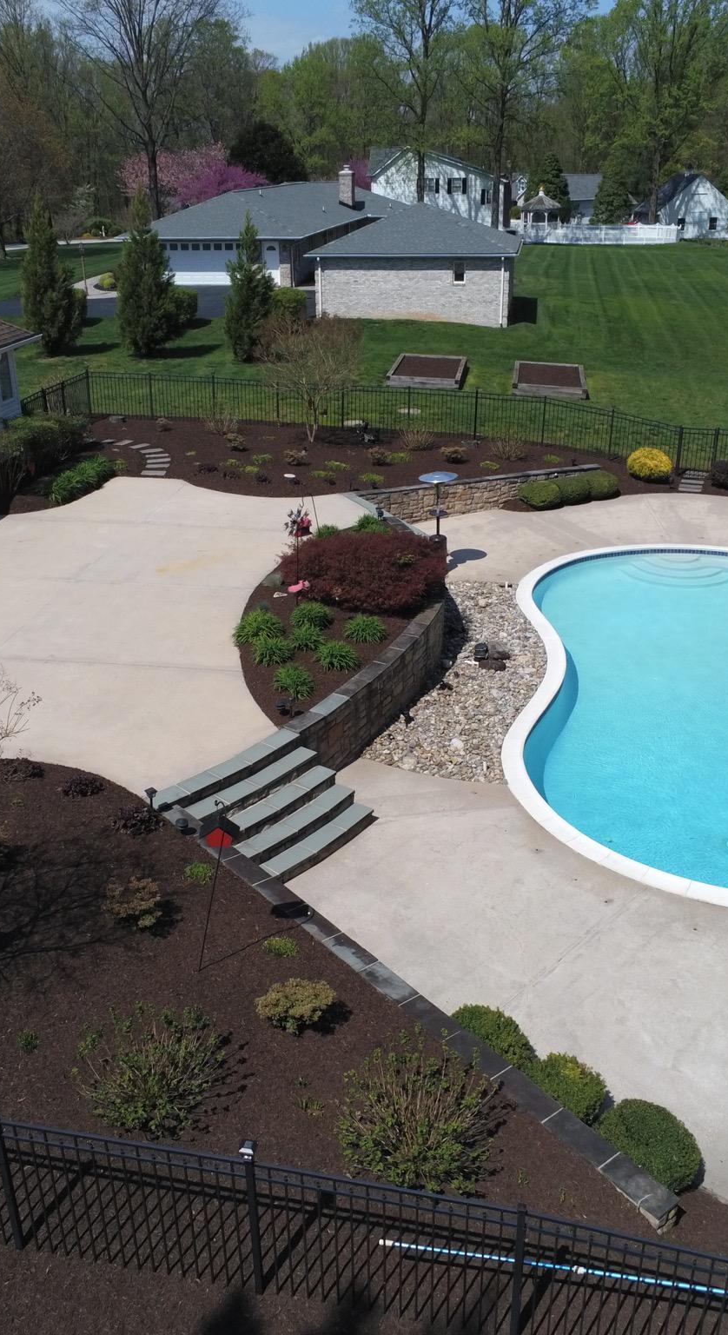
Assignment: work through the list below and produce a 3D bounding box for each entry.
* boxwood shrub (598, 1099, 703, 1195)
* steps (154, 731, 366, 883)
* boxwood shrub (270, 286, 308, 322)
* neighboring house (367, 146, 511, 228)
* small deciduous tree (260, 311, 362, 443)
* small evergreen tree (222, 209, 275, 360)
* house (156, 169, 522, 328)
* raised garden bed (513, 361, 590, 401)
[{"bbox_3d":[2.405,4.085,10.060,0.940,0.640,0.920,-1,24,1],"label":"boxwood shrub"},{"bbox_3d":[-1.153,1.848,15.074,1.790,0.880,2.370,17,30,36],"label":"steps"},{"bbox_3d":[-3.226,-15.019,48.905,1.650,1.450,1.650,-2,24,-3],"label":"boxwood shrub"},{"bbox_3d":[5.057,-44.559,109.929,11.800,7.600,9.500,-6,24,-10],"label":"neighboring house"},{"bbox_3d":[-1.371,-7.525,30.857,2.650,3.360,2.550,-1,24,0],"label":"small deciduous tree"},{"bbox_3d":[-4.075,-13.062,40.315,1.850,4.800,1.850,-3,24,-5],"label":"small evergreen tree"},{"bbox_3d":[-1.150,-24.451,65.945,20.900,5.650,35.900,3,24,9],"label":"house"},{"bbox_3d":[6.450,-9.980,41.000,2.440,0.310,4.750,2,24,8],"label":"raised garden bed"}]

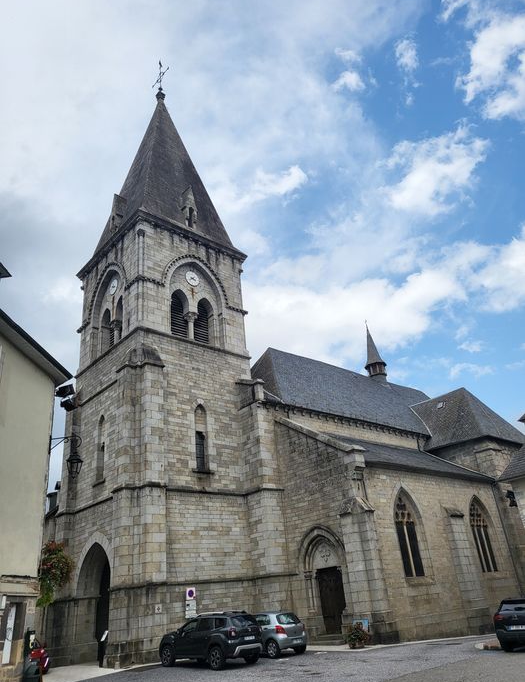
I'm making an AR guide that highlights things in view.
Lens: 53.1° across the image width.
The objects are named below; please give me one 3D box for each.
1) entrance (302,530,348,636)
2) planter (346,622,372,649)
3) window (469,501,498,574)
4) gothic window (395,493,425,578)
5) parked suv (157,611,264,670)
[{"bbox_3d":[3.030,11.313,25.031,0.800,4.750,3.100,17,-33,-39],"label":"entrance"},{"bbox_3d":[3.691,11.437,20.498,0.920,0.950,0.920,17,-33,-39],"label":"planter"},{"bbox_3d":[12.445,10.896,29.898,1.900,4.000,0.400,17,-33,-39],"label":"window"},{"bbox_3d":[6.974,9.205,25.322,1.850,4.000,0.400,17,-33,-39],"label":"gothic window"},{"bbox_3d":[-1.930,10.880,19.200,4.340,1.680,1.850,-27,-32,37],"label":"parked suv"}]

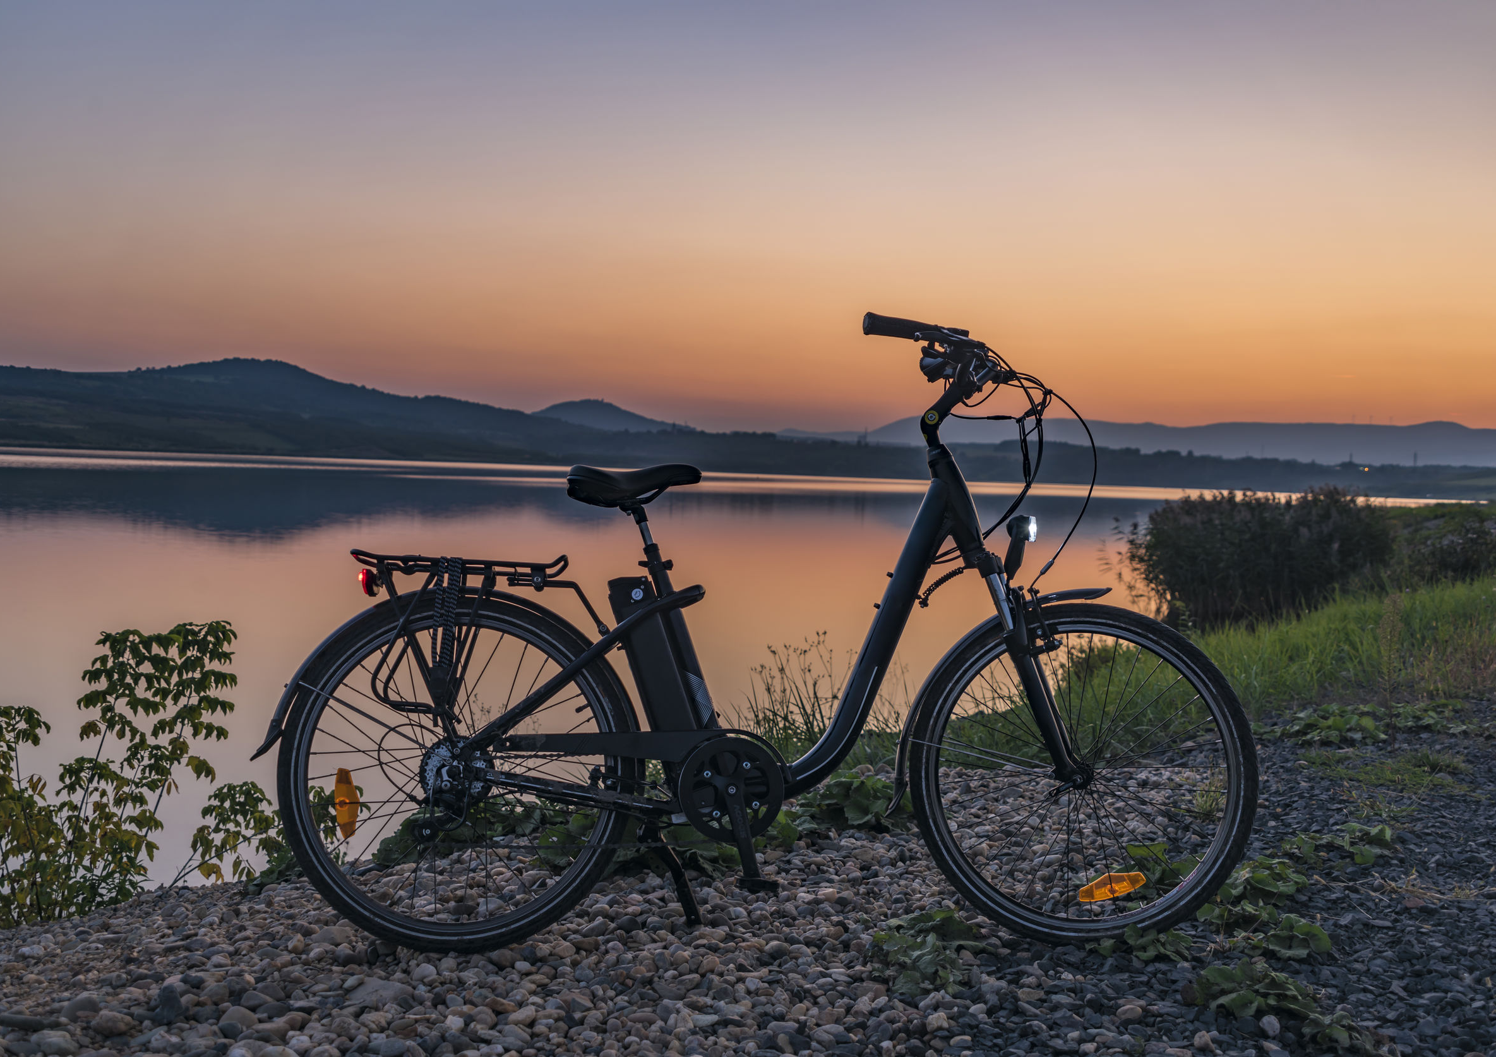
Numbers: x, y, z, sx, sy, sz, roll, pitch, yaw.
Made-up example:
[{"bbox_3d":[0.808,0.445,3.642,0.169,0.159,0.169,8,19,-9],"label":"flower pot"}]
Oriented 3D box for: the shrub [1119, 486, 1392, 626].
[{"bbox_3d":[5.029,0.276,18.300,2.600,1.400,2.100,3,2,15],"label":"shrub"}]

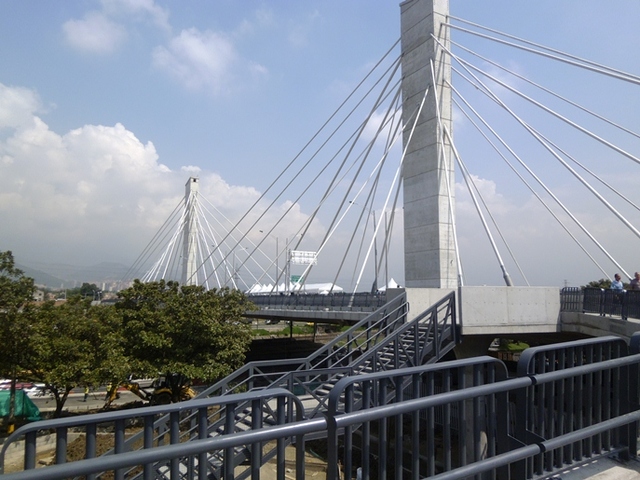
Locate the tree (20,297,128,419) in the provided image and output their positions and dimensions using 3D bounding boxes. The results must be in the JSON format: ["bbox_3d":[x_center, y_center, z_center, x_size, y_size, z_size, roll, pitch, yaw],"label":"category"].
[{"bbox_3d":[-19.918,9.614,39.000,8.500,9.800,8.800,2,-6,-18],"label":"tree"}]

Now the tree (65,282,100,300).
[{"bbox_3d":[-103.318,24.464,210.000,12.000,12.000,13.500,0,-5,0],"label":"tree"}]

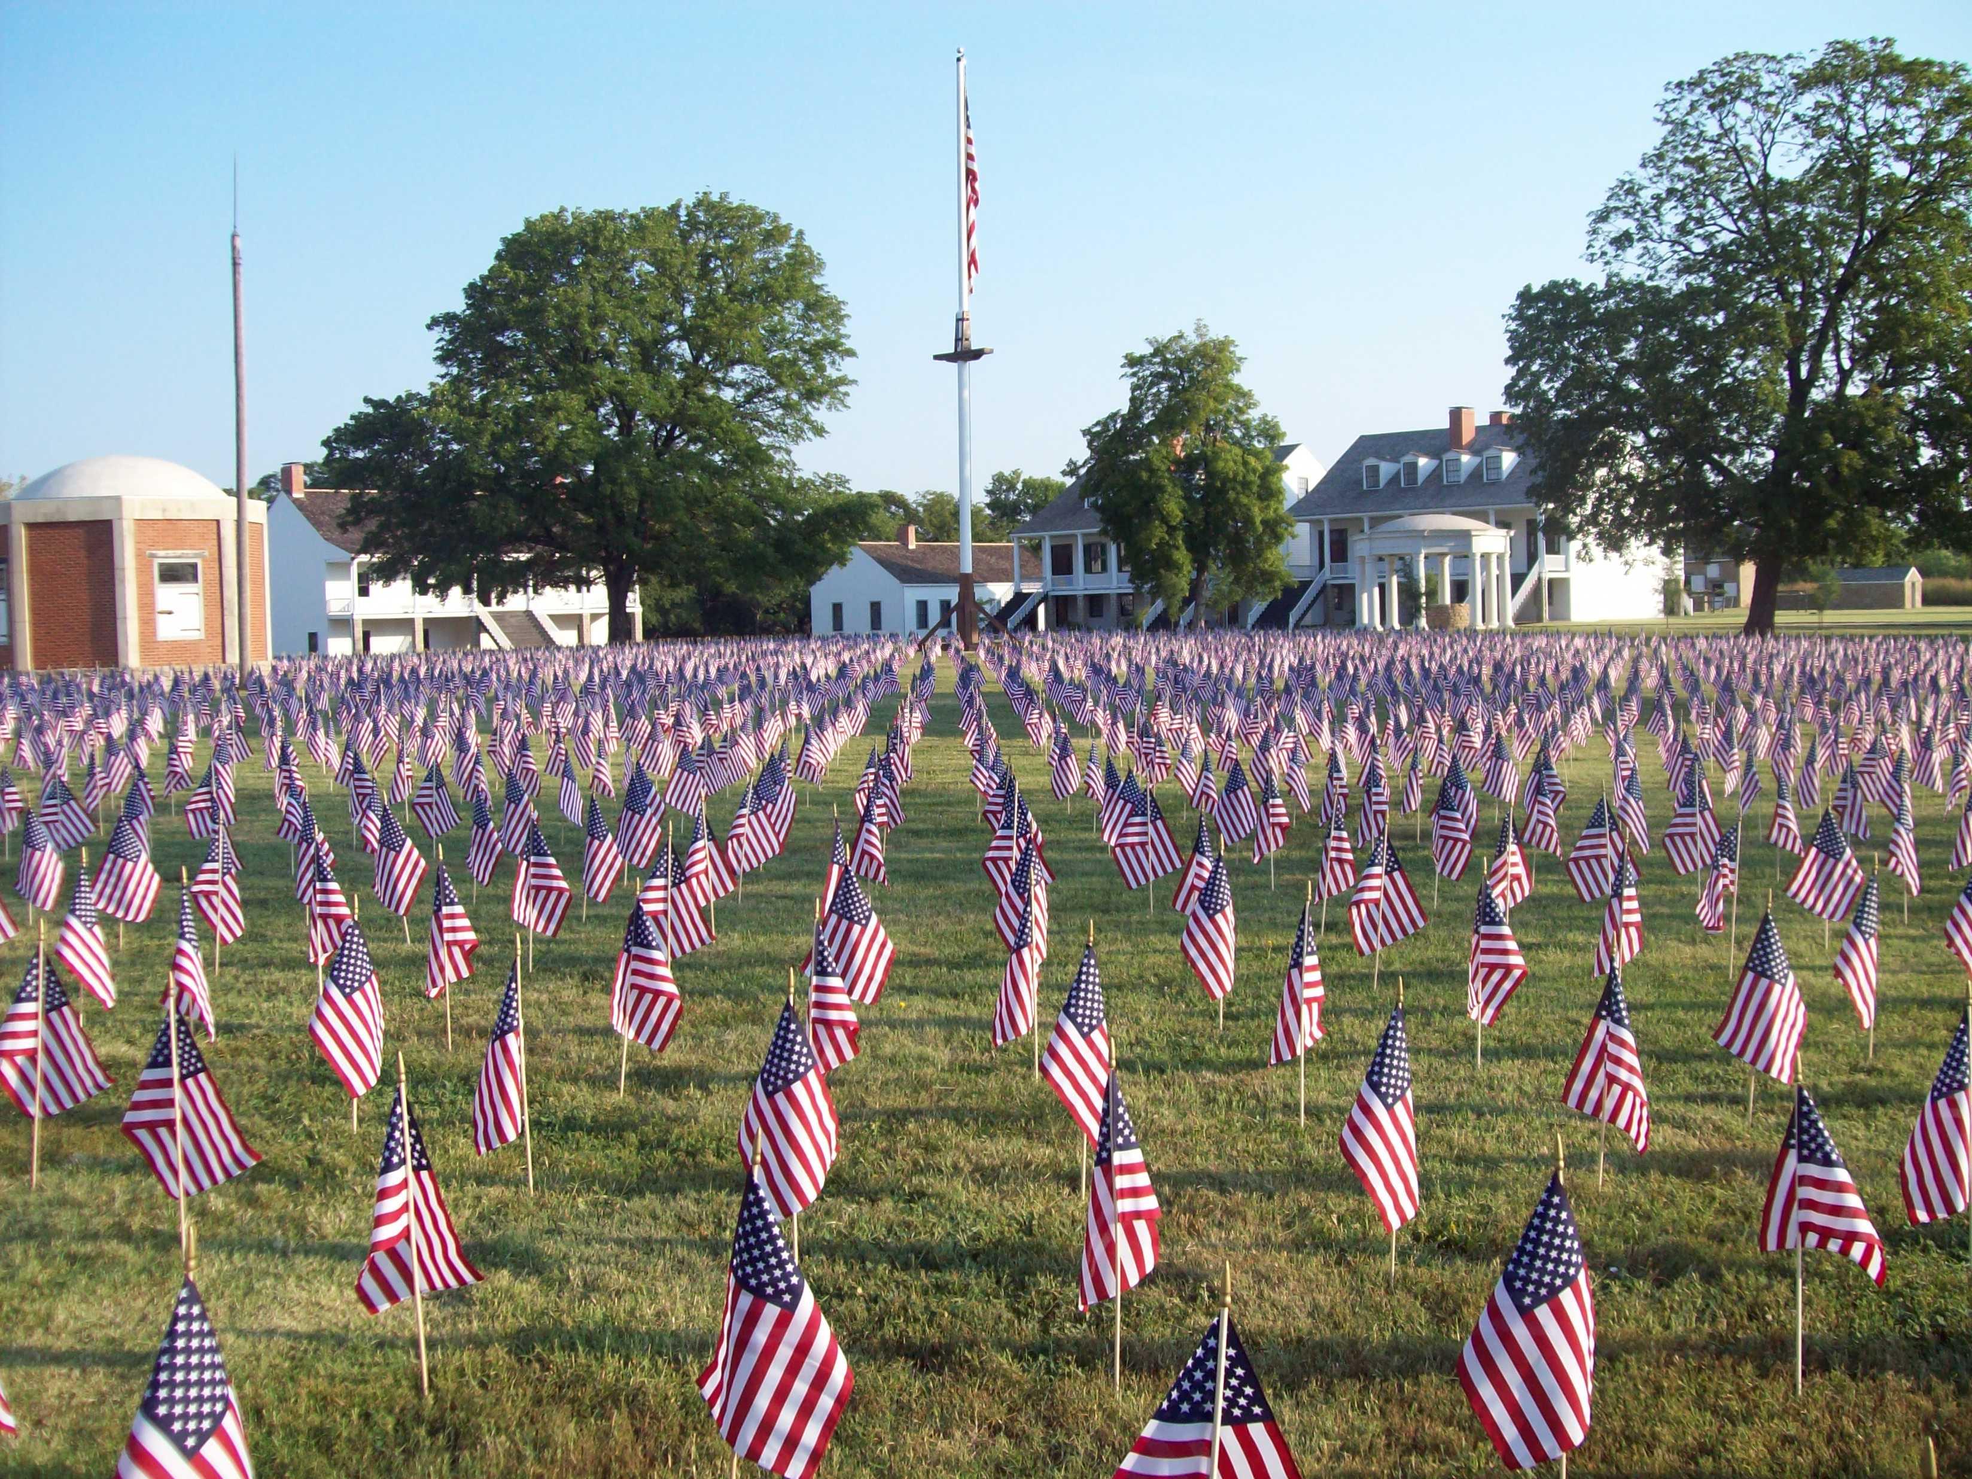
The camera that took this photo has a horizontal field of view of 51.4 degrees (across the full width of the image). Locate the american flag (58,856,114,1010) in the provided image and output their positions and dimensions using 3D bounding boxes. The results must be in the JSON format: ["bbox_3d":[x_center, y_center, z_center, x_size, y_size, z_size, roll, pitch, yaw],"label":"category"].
[{"bbox_3d":[-3.435,0.738,7.830,0.218,0.576,0.150,-3,4,-24],"label":"american flag"}]

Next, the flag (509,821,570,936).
[{"bbox_3d":[-1.848,0.585,8.511,0.242,0.464,0.140,0,4,-6],"label":"flag"}]

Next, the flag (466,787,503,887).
[{"bbox_3d":[-2.597,0.507,10.621,0.192,0.511,0.150,-2,4,-14],"label":"flag"}]

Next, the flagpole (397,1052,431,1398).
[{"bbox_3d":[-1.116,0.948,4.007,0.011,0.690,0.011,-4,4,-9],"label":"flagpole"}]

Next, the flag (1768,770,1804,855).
[{"bbox_3d":[4.234,0.383,10.850,0.200,0.450,0.140,0,4,13],"label":"flag"}]

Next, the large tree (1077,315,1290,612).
[{"bbox_3d":[9.170,-12.239,95.000,9.900,14.500,9.500,-1,4,3],"label":"large tree"}]

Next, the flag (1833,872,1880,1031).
[{"bbox_3d":[2.898,0.708,6.828,0.160,0.528,0.160,1,5,23],"label":"flag"}]

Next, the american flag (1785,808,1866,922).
[{"bbox_3d":[3.640,0.545,8.900,0.348,0.495,0.140,1,4,22],"label":"american flag"}]

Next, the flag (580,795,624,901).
[{"bbox_3d":[-1.843,0.523,9.871,0.201,0.523,0.140,0,4,-5],"label":"flag"}]

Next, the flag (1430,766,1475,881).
[{"bbox_3d":[2.196,0.410,9.650,0.210,0.510,0.140,0,4,8],"label":"flag"}]

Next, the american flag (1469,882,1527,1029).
[{"bbox_3d":[1.695,0.708,6.784,0.188,0.474,0.140,0,4,7],"label":"american flag"}]

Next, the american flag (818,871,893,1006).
[{"bbox_3d":[-0.460,0.702,7.244,0.261,0.473,0.140,-1,4,-4],"label":"american flag"}]

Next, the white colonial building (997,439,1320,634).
[{"bbox_3d":[11.038,-10.816,111.257,15.000,9.800,13.000,3,5,43],"label":"white colonial building"}]

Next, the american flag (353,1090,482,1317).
[{"bbox_3d":[-1.114,0.903,4.040,0.250,0.450,0.150,-1,4,-9],"label":"american flag"}]

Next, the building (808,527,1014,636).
[{"bbox_3d":[-2.700,-9.600,125.000,13.000,6.800,9.500,-4,5,-39],"label":"building"}]

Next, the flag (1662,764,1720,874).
[{"bbox_3d":[3.509,0.406,10.200,0.280,0.510,0.150,0,4,12],"label":"flag"}]

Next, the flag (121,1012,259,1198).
[{"bbox_3d":[-1.865,0.857,4.806,0.315,0.425,0.140,-1,4,-11],"label":"flag"}]

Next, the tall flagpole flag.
[{"bbox_3d":[-0.600,-11.583,61.387,1.700,17.900,1.400,3,5,43],"label":"tall flagpole flag"}]

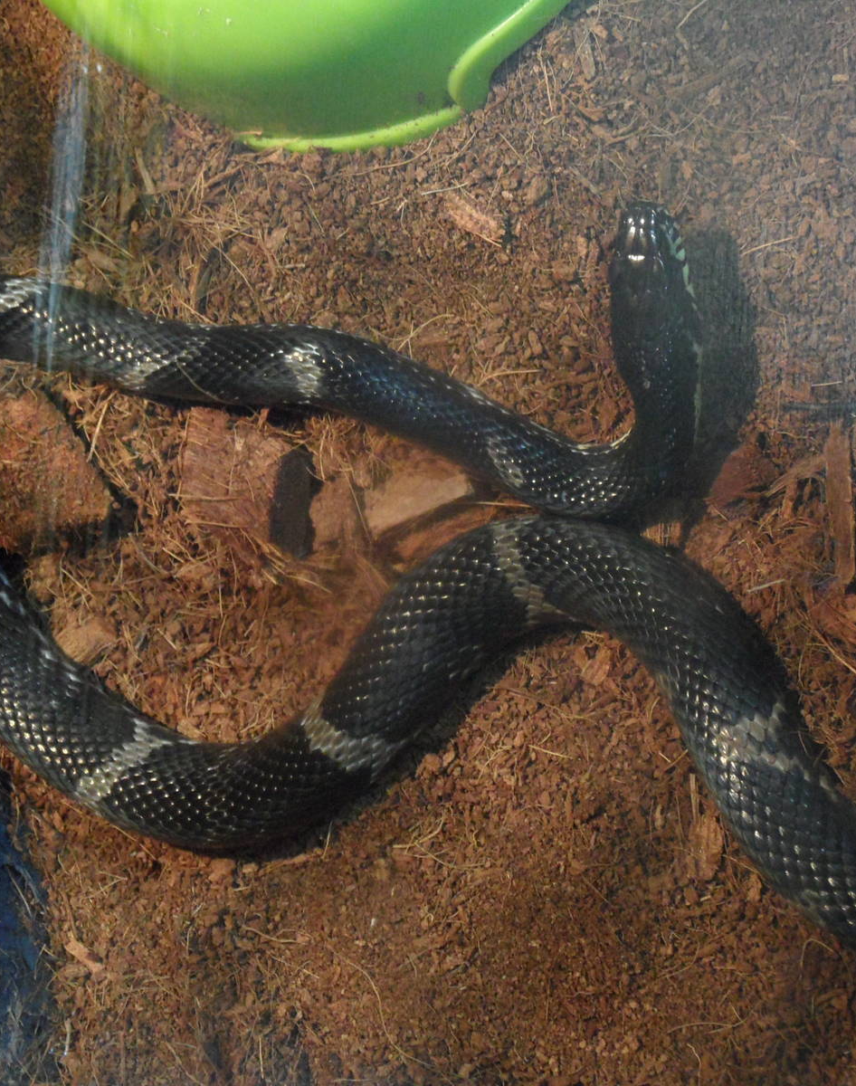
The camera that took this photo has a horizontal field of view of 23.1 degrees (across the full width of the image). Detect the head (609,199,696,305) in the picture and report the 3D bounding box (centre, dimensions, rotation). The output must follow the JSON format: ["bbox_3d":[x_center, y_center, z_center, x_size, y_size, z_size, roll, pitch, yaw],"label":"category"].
[{"bbox_3d":[0.064,-0.083,0.600,0.022,0.016,0.031,-7,66,9],"label":"head"}]

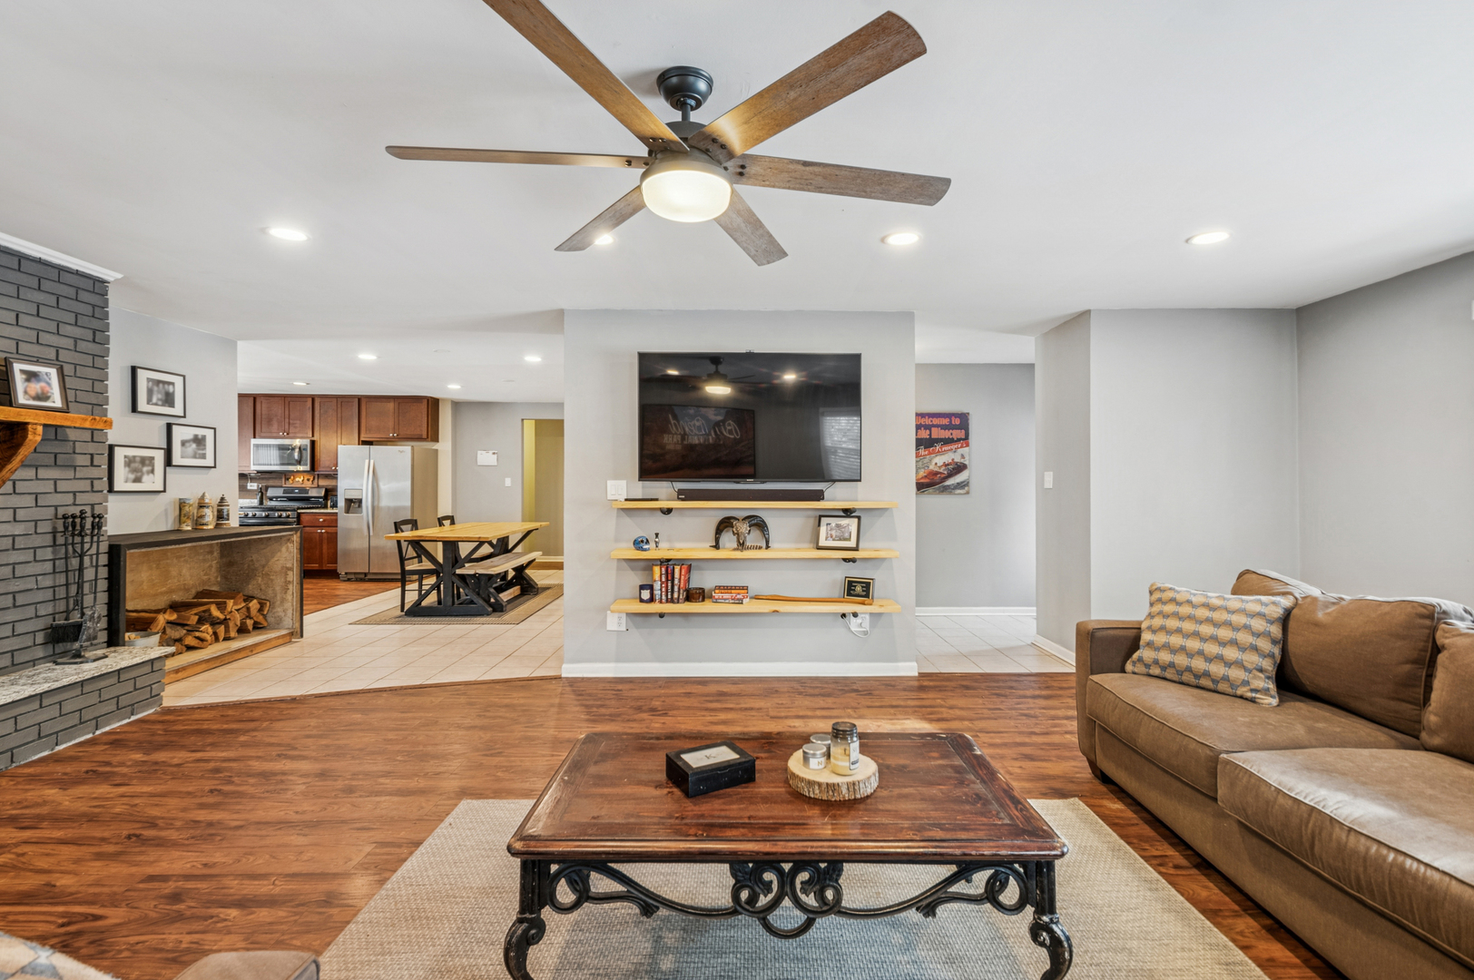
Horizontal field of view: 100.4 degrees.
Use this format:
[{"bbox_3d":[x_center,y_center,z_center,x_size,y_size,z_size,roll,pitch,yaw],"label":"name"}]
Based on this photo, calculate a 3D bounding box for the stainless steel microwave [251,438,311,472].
[{"bbox_3d":[-6.146,-0.466,8.463,0.768,0.434,0.410,0,0,-3],"label":"stainless steel microwave"}]

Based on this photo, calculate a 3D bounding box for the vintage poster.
[{"bbox_3d":[1.980,-0.351,5.977,0.570,0.797,0.025,0,0,0],"label":"vintage poster"}]

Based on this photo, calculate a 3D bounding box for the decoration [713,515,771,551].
[{"bbox_3d":[0.033,0.270,3.850,0.361,0.228,0.130,0,0,0],"label":"decoration"}]

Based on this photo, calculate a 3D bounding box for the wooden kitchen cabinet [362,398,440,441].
[{"bbox_3d":[-4.698,-0.978,8.588,0.937,0.632,0.330,0,0,-3],"label":"wooden kitchen cabinet"}]

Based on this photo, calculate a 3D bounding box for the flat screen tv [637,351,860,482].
[{"bbox_3d":[0.080,-0.459,3.885,1.406,0.811,0.060,0,0,0],"label":"flat screen tv"}]

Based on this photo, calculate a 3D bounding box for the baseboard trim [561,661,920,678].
[{"bbox_3d":[0.022,1.162,3.960,2.303,0.090,0.016,0,0,0],"label":"baseboard trim"}]

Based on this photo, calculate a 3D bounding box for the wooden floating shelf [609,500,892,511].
[{"bbox_3d":[0.114,0.092,3.847,1.737,0.041,0.235,0,0,0],"label":"wooden floating shelf"}]

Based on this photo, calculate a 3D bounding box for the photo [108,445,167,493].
[{"bbox_3d":[-3.915,-0.131,4.015,0.035,0.302,0.345,0,0,3],"label":"photo"}]

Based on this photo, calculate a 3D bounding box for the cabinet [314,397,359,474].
[{"bbox_3d":[-5.468,-0.770,8.543,0.604,1.050,0.330,0,0,-3],"label":"cabinet"}]

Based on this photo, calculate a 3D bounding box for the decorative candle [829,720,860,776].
[{"bbox_3d":[0.271,0.648,1.540,0.072,0.110,0.072,0,0,0],"label":"decorative candle"}]

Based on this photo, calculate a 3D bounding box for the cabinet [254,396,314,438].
[{"bbox_3d":[-6.156,-0.998,8.499,0.777,0.595,0.330,0,0,-3],"label":"cabinet"}]

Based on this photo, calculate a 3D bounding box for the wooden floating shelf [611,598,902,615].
[{"bbox_3d":[0.125,0.748,3.966,1.828,0.044,0.220,0,0,-1],"label":"wooden floating shelf"}]

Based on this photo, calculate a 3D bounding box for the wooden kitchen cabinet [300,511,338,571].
[{"bbox_3d":[-5.513,0.729,8.416,0.564,0.869,0.600,0,0,-3],"label":"wooden kitchen cabinet"}]

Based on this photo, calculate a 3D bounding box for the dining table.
[{"bbox_3d":[-2.820,0.818,6.800,0.972,0.775,2.290,0,0,-2],"label":"dining table"}]

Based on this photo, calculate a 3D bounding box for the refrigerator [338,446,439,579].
[{"bbox_3d":[-4.710,0.296,8.332,0.920,1.745,0.830,0,0,-3],"label":"refrigerator"}]

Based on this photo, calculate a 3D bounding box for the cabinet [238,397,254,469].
[{"bbox_3d":[-6.725,-0.770,8.466,0.360,1.048,0.330,0,0,-3],"label":"cabinet"}]

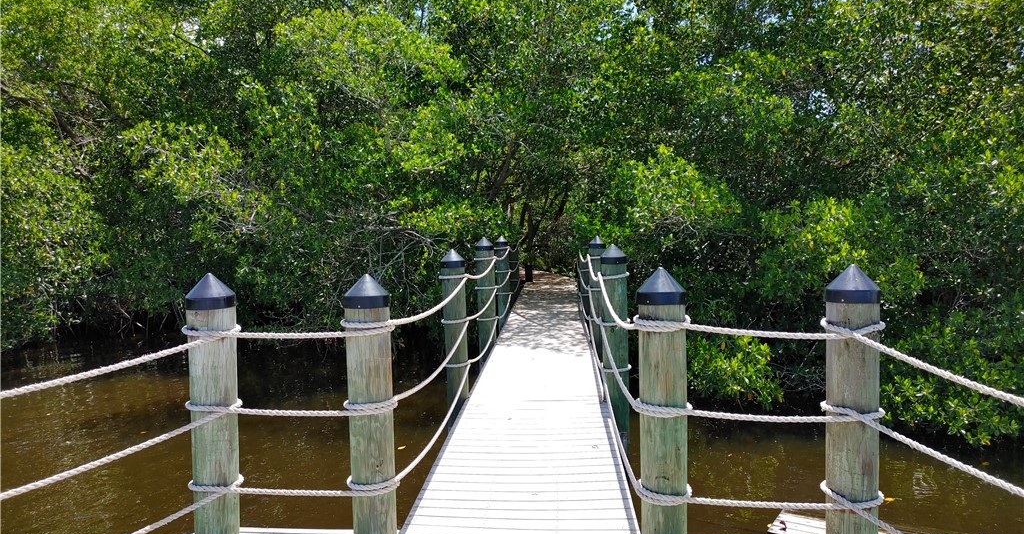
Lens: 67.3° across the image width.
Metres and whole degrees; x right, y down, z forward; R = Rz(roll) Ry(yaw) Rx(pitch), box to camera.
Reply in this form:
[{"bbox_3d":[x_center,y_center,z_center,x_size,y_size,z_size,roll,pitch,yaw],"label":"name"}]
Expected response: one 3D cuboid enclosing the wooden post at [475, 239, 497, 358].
[{"bbox_3d":[-0.319,0.383,9.820,0.225,1.519,0.225,0,3,3],"label":"wooden post"}]

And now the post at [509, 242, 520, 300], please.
[{"bbox_3d":[0.047,-0.010,15.800,0.220,1.315,0.220,0,3,3],"label":"post"}]

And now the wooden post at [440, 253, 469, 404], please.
[{"bbox_3d":[-0.484,0.539,6.770,0.225,1.395,0.225,0,3,3],"label":"wooden post"}]

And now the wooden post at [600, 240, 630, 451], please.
[{"bbox_3d":[0.864,0.649,6.420,0.225,1.665,0.225,0,3,3],"label":"wooden post"}]

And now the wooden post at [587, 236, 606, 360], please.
[{"bbox_3d":[1.074,0.360,9.550,0.220,1.502,0.220,0,3,3],"label":"wooden post"}]

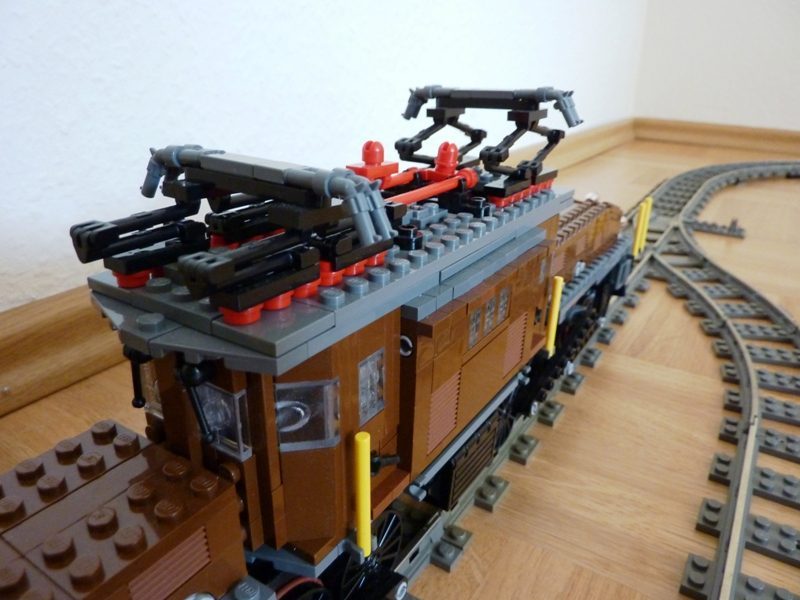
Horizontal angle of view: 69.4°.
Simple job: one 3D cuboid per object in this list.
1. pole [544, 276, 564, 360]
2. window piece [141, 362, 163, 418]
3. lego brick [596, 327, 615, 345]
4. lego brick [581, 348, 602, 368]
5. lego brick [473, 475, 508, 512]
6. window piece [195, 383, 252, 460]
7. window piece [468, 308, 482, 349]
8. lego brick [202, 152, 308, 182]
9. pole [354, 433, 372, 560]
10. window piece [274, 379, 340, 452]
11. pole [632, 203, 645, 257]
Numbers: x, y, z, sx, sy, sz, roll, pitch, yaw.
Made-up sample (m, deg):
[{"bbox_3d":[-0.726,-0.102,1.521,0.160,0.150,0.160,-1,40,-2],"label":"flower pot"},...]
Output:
[{"bbox_3d":[0.057,0.007,0.212,0.003,0.032,0.003,16,27,31],"label":"pole"},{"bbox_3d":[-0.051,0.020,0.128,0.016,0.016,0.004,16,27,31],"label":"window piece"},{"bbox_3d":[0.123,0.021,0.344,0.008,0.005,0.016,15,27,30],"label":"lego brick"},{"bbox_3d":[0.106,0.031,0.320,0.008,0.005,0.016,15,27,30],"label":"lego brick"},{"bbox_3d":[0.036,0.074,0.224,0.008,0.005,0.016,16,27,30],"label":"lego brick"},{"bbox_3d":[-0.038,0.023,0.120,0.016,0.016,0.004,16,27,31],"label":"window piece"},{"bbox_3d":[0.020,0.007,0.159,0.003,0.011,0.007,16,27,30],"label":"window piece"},{"bbox_3d":[-0.031,-0.028,0.121,0.024,0.003,0.007,16,27,30],"label":"lego brick"},{"bbox_3d":[-0.008,0.044,0.129,0.003,0.032,0.003,16,27,30],"label":"pole"},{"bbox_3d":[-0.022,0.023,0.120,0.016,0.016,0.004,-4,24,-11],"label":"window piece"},{"bbox_3d":[0.136,-0.039,0.329,0.003,0.032,0.003,16,27,31],"label":"pole"}]

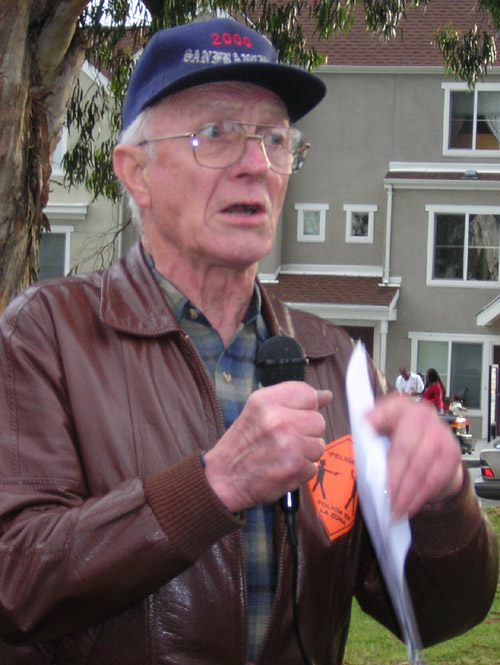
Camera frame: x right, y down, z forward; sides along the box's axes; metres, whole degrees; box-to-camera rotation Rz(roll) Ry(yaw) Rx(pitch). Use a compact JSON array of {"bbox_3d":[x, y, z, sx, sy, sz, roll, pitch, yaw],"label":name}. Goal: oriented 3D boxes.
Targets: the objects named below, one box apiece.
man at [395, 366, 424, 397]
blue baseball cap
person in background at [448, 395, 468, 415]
[{"bbox_3d":[3.169,1.540,41.000,0.560,1.720,0.420,2,0,6],"label":"man"},{"bbox_3d":[-0.027,-0.261,2.090,0.178,0.135,0.260,2,-10,-32],"label":"blue baseball cap"},{"bbox_3d":[4.147,1.799,41.500,0.400,1.150,0.420,2,0,-37],"label":"person in background"}]

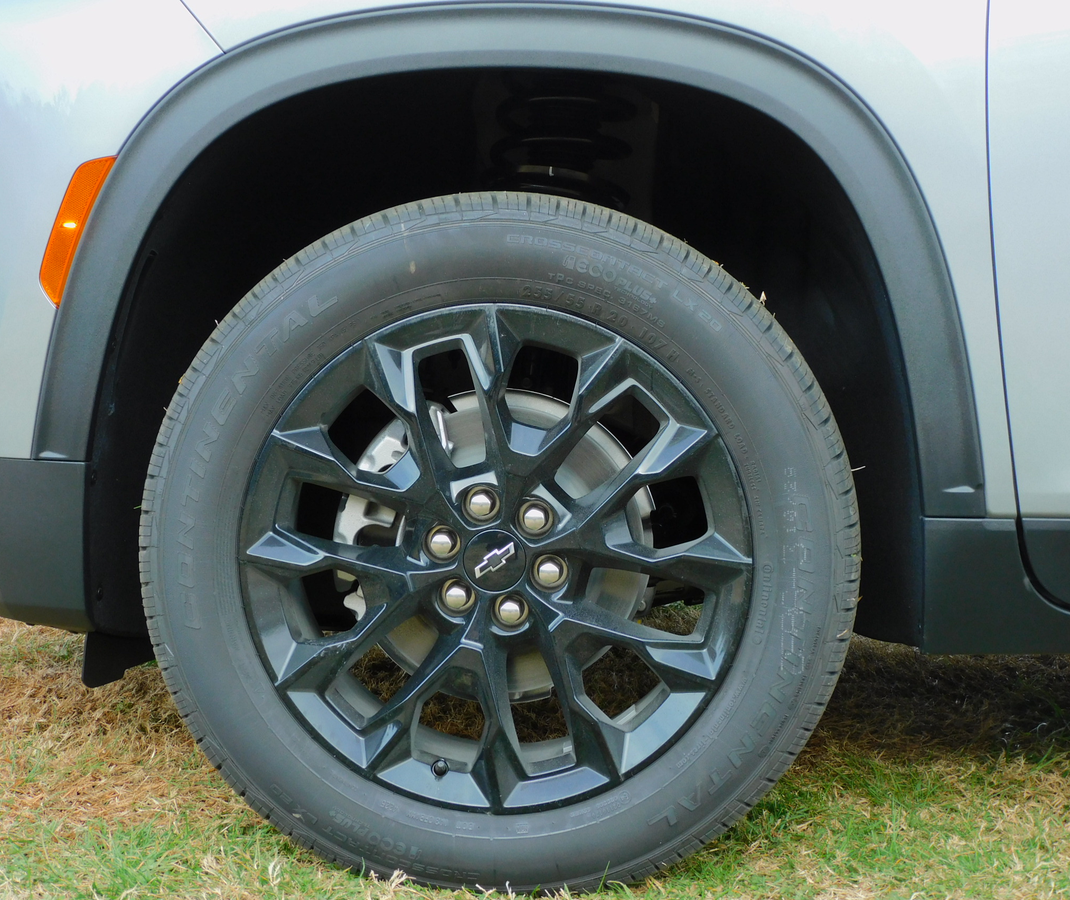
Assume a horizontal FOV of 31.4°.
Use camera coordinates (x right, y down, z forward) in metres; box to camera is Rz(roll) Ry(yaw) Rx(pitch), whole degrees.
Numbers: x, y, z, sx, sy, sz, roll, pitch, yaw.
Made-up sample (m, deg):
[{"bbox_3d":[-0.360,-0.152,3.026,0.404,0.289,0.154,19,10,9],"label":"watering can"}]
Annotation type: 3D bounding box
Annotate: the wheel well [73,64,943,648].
[{"bbox_3d":[-0.029,-0.110,2.161,0.864,0.599,0.380,0,5,2],"label":"wheel well"}]

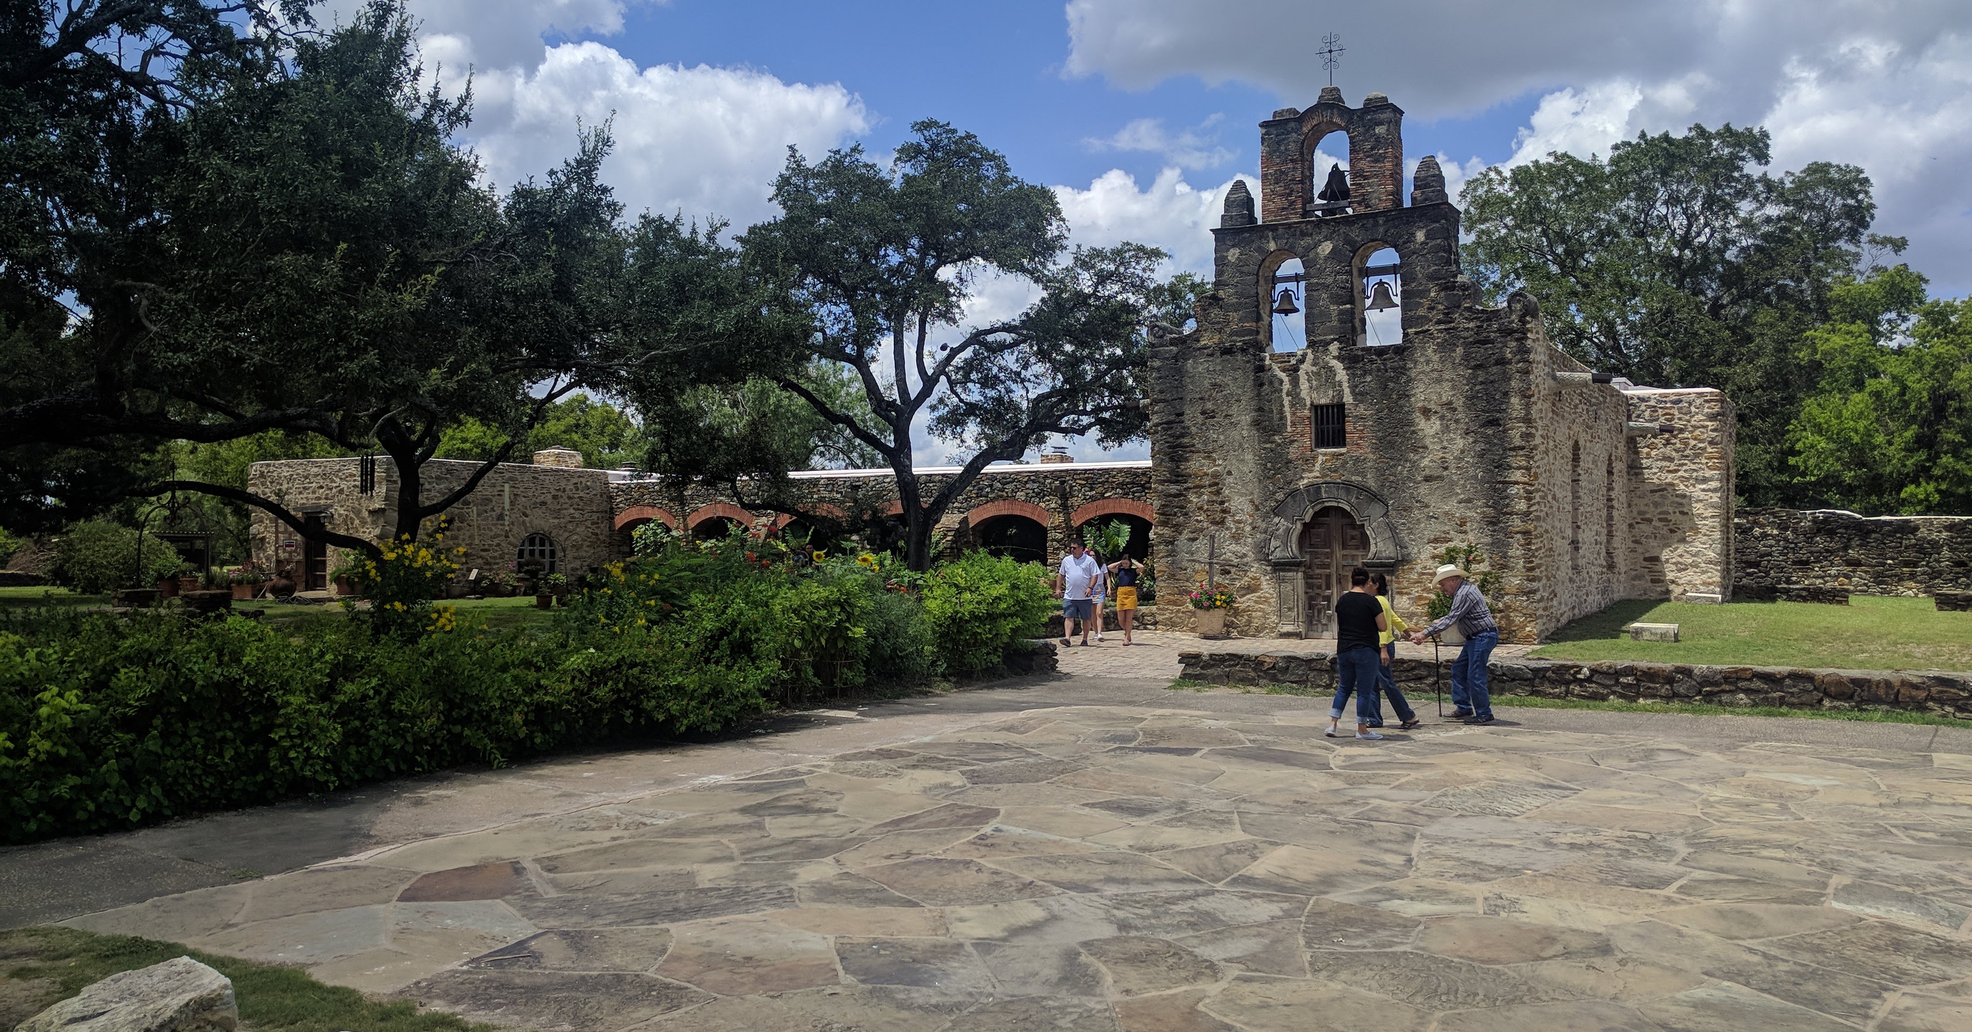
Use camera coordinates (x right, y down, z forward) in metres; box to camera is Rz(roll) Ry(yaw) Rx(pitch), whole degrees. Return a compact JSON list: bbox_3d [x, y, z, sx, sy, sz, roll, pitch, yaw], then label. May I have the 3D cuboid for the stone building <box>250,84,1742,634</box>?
[{"bbox_3d":[0.141,-2.536,41.342,36.100,10.200,20.500,-1,-1,30],"label":"stone building"}]

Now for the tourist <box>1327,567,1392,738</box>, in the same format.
[{"bbox_3d":[3.492,1.279,13.875,0.500,1.610,0.420,-1,-1,30],"label":"tourist"}]

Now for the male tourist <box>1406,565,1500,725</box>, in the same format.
[{"bbox_3d":[4.798,1.304,15.175,0.880,1.610,0.550,0,-1,-14],"label":"male tourist"}]

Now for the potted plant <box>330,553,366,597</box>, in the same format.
[{"bbox_3d":[-16.728,1.533,38.775,0.900,1.150,0.850,-1,-1,30],"label":"potted plant"}]

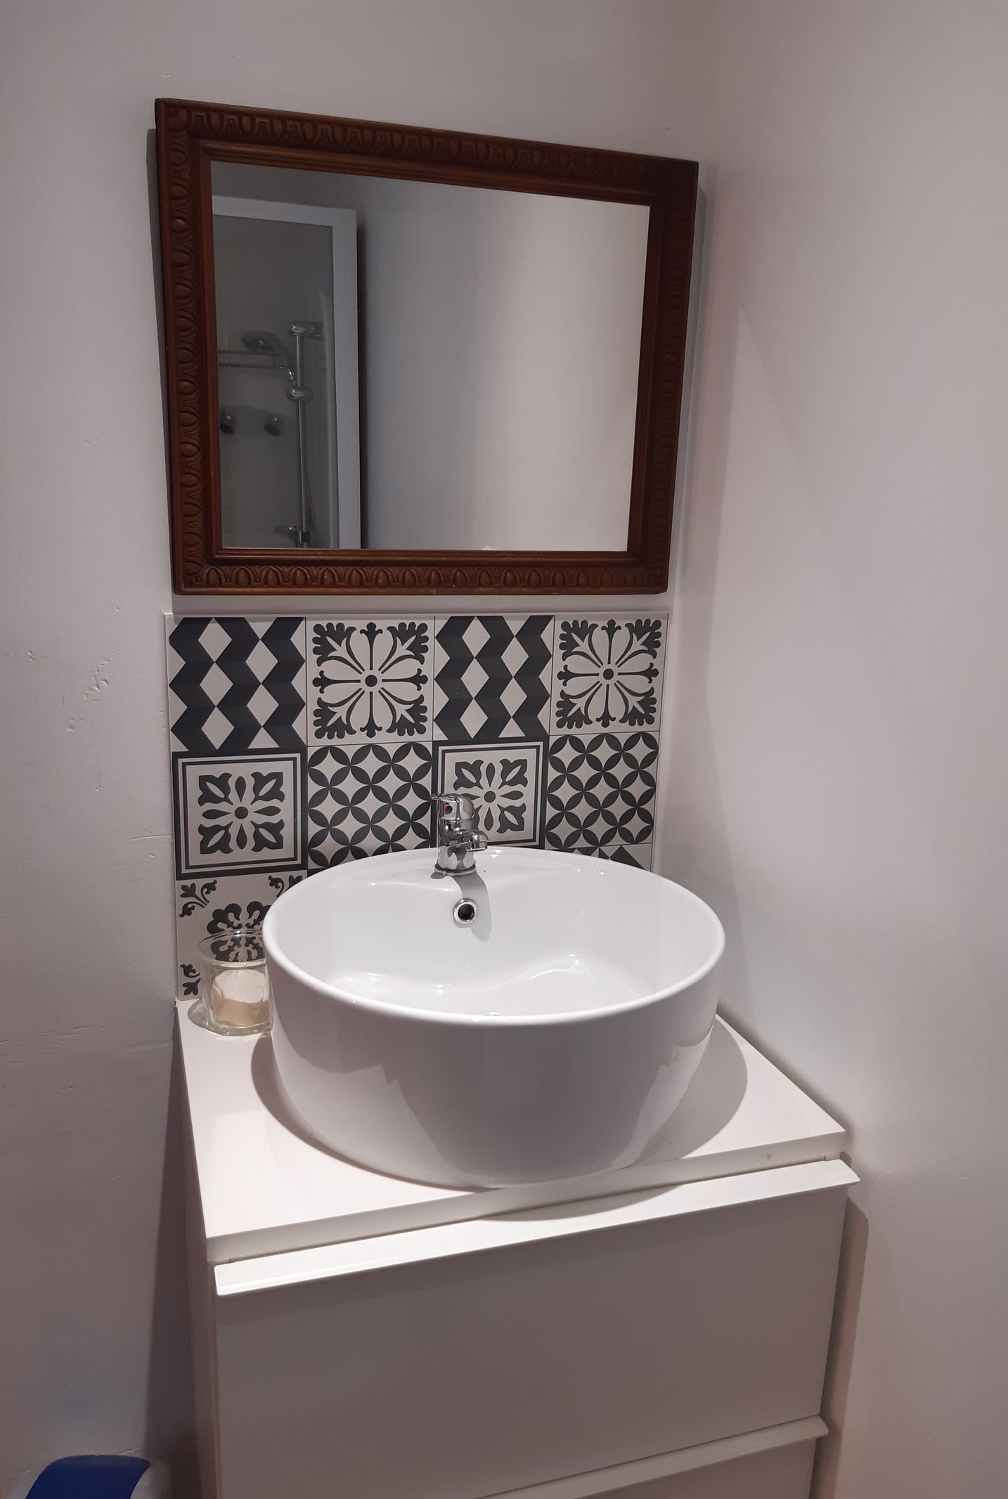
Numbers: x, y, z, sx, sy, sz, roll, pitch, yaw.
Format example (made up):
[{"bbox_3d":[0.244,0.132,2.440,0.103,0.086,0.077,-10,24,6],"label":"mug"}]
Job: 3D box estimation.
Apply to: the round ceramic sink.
[{"bbox_3d":[-0.013,0.257,1.171,0.461,0.177,0.461,2,13,0],"label":"round ceramic sink"}]

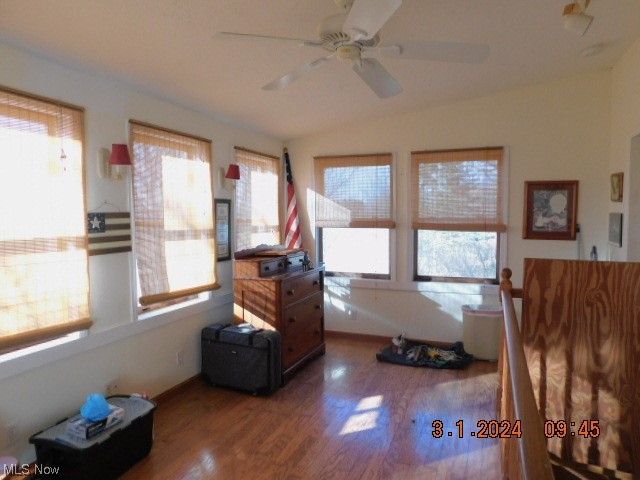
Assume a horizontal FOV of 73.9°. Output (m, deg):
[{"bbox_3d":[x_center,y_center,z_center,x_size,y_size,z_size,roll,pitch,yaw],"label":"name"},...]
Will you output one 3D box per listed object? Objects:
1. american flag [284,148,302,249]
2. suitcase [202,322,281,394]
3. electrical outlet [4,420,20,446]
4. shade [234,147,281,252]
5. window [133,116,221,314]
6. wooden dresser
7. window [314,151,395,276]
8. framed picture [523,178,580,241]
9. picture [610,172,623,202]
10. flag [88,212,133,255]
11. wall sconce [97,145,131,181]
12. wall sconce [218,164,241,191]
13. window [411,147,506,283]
[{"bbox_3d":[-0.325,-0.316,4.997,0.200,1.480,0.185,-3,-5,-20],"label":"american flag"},{"bbox_3d":[-0.664,0.994,3.595,0.650,0.460,0.240,1,3,27],"label":"suitcase"},{"bbox_3d":[-1.662,1.049,2.303,0.012,0.115,0.072,1,3,23],"label":"electrical outlet"},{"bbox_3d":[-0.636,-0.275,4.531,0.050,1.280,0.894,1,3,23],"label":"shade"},{"bbox_3d":[-1.129,-0.202,3.484,0.086,1.350,0.932,1,4,24],"label":"window"},{"bbox_3d":[-0.363,0.699,4.175,0.503,1.088,0.937,1,4,24],"label":"wooden dresser"},{"bbox_3d":[0.369,-0.263,4.924,0.962,1.413,0.089,1,4,24],"label":"window"},{"bbox_3d":[2.162,-0.274,3.986,0.445,0.545,0.030,1,3,23],"label":"framed picture"},{"bbox_3d":[2.467,-0.434,3.534,0.025,0.234,0.377,1,4,24],"label":"picture"},{"bbox_3d":[-1.428,-0.042,2.915,0.021,0.281,0.358,1,4,24],"label":"flag"},{"bbox_3d":[-1.345,-0.506,2.816,0.229,0.231,0.139,1,4,24],"label":"wall sconce"},{"bbox_3d":[-0.830,-0.572,3.920,0.200,0.235,0.140,1,3,23],"label":"wall sconce"},{"bbox_3d":[1.382,-0.240,4.332,0.960,1.370,0.100,1,3,23],"label":"window"}]

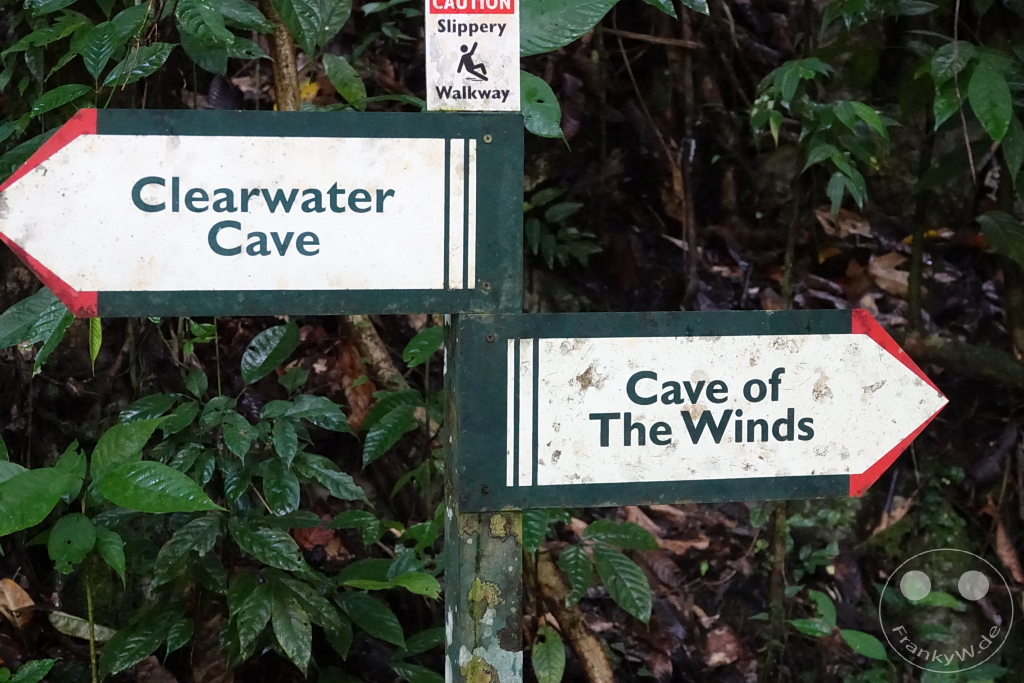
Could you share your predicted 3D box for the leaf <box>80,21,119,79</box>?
[{"bbox_3d":[-0.710,-0.501,4.150,0.062,0.115,0.020,6,-33,4],"label":"leaf"}]

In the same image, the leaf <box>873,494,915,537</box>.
[{"bbox_3d":[0.775,0.353,4.900,0.045,0.125,0.025,32,-19,41],"label":"leaf"}]

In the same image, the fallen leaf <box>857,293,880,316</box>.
[{"bbox_3d":[0.681,-0.069,4.600,0.042,0.069,0.015,-2,-38,-18],"label":"fallen leaf"}]

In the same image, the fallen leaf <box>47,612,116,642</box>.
[{"bbox_3d":[-0.706,0.470,3.990,0.128,0.042,0.020,17,-37,9],"label":"fallen leaf"}]

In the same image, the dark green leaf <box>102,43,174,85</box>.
[{"bbox_3d":[-0.588,-0.437,3.820,0.142,0.062,0.022,-27,-40,16],"label":"dark green leaf"}]

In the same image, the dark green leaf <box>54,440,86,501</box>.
[{"bbox_3d":[-0.673,0.199,3.700,0.056,0.101,0.022,3,-24,-11],"label":"dark green leaf"}]

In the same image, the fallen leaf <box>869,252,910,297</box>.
[{"bbox_3d":[0.736,-0.132,4.700,0.072,0.101,0.025,-35,-25,-18],"label":"fallen leaf"}]

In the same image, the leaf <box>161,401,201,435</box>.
[{"bbox_3d":[-0.523,0.123,3.820,0.044,0.018,0.087,29,59,25],"label":"leaf"}]

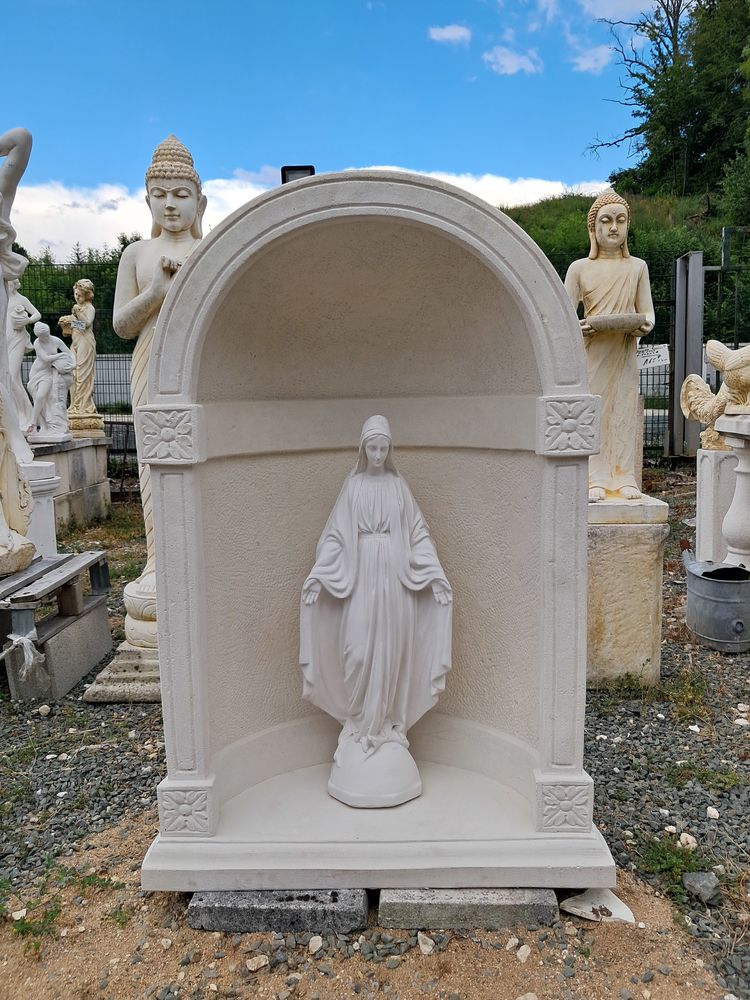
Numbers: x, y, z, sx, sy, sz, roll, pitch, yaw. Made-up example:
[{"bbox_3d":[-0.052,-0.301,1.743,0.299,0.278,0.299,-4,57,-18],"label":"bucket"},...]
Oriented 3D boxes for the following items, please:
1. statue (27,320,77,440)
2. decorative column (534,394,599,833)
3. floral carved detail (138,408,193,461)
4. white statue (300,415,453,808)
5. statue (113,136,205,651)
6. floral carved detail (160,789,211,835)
[{"bbox_3d":[-2.206,-0.798,5.301,0.329,0.800,0.250,-2,7,-6],"label":"statue"},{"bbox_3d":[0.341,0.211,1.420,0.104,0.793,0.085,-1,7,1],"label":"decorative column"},{"bbox_3d":[-0.359,-0.113,1.360,0.099,0.093,0.035,-1,7,1],"label":"floral carved detail"},{"bbox_3d":[0.006,0.213,1.576,0.307,0.763,0.200,-1,7,0],"label":"white statue"},{"bbox_3d":[-0.645,-0.352,2.642,0.420,1.663,0.350,-1,7,3],"label":"statue"},{"bbox_3d":[-0.348,0.571,1.445,0.092,0.090,0.035,-1,7,1],"label":"floral carved detail"}]

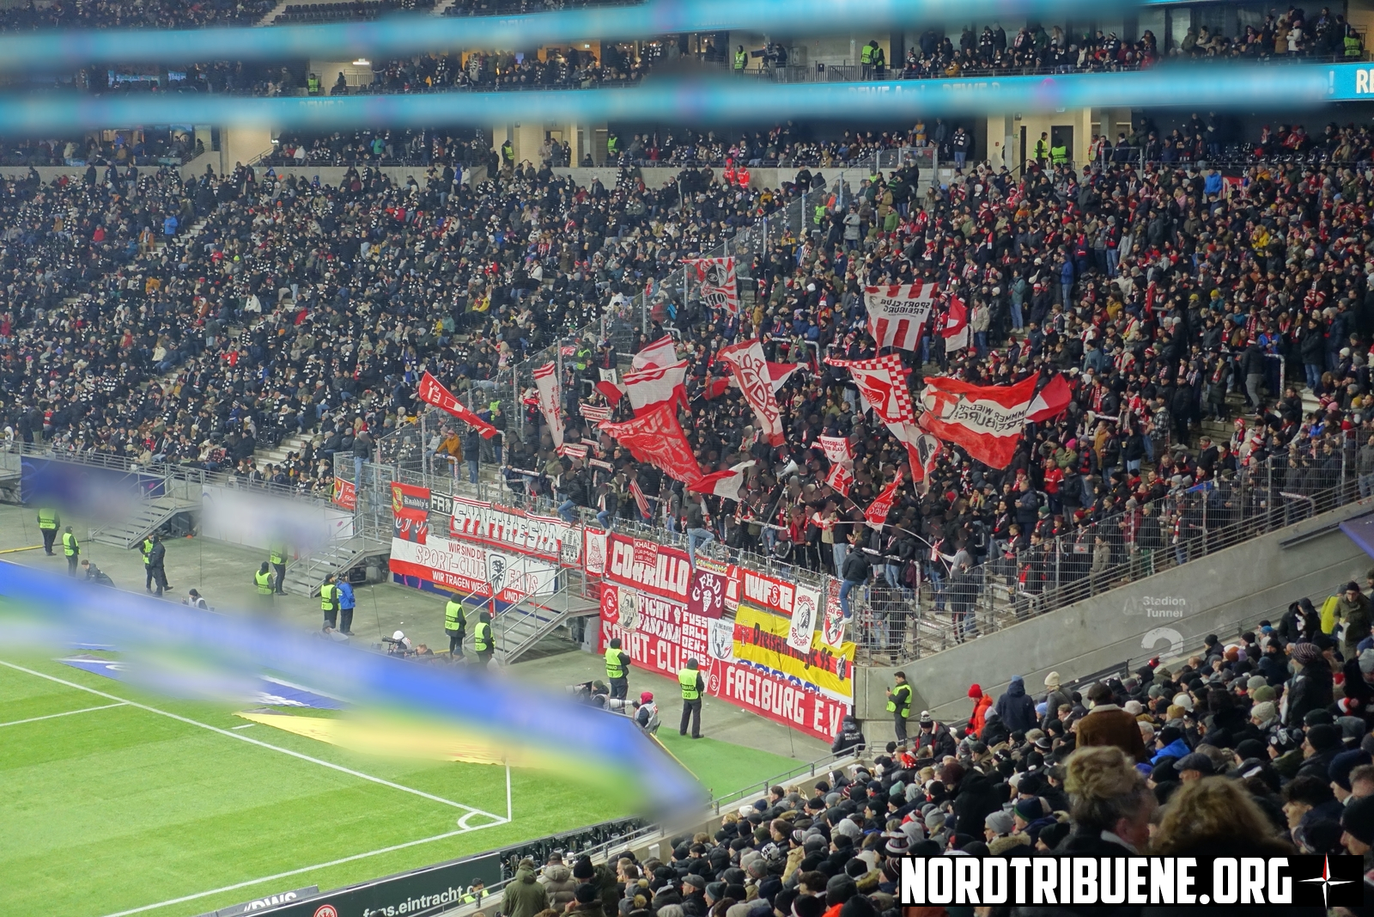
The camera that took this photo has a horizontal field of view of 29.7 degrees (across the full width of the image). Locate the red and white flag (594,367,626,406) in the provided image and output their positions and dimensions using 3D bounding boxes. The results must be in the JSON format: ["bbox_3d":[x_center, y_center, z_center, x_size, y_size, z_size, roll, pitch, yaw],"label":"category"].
[{"bbox_3d":[-2.277,-2.116,77.000,0.900,1.100,0.350,0,8,0],"label":"red and white flag"}]

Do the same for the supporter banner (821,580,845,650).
[{"bbox_3d":[3.216,3.375,56.666,0.060,1.500,0.850,2,6,-26],"label":"supporter banner"}]

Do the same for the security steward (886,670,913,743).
[{"bbox_3d":[4.766,5.642,58.121,0.500,1.760,0.520,-1,8,-6],"label":"security steward"}]

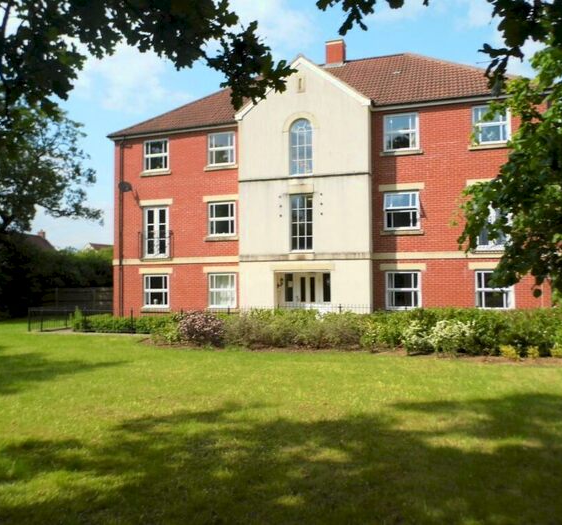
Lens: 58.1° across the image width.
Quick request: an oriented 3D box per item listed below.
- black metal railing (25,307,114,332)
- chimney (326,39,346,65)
[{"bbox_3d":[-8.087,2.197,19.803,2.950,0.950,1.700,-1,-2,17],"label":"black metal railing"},{"bbox_3d":[2.534,-9.401,23.033,0.790,1.170,0.700,-1,-2,17],"label":"chimney"}]

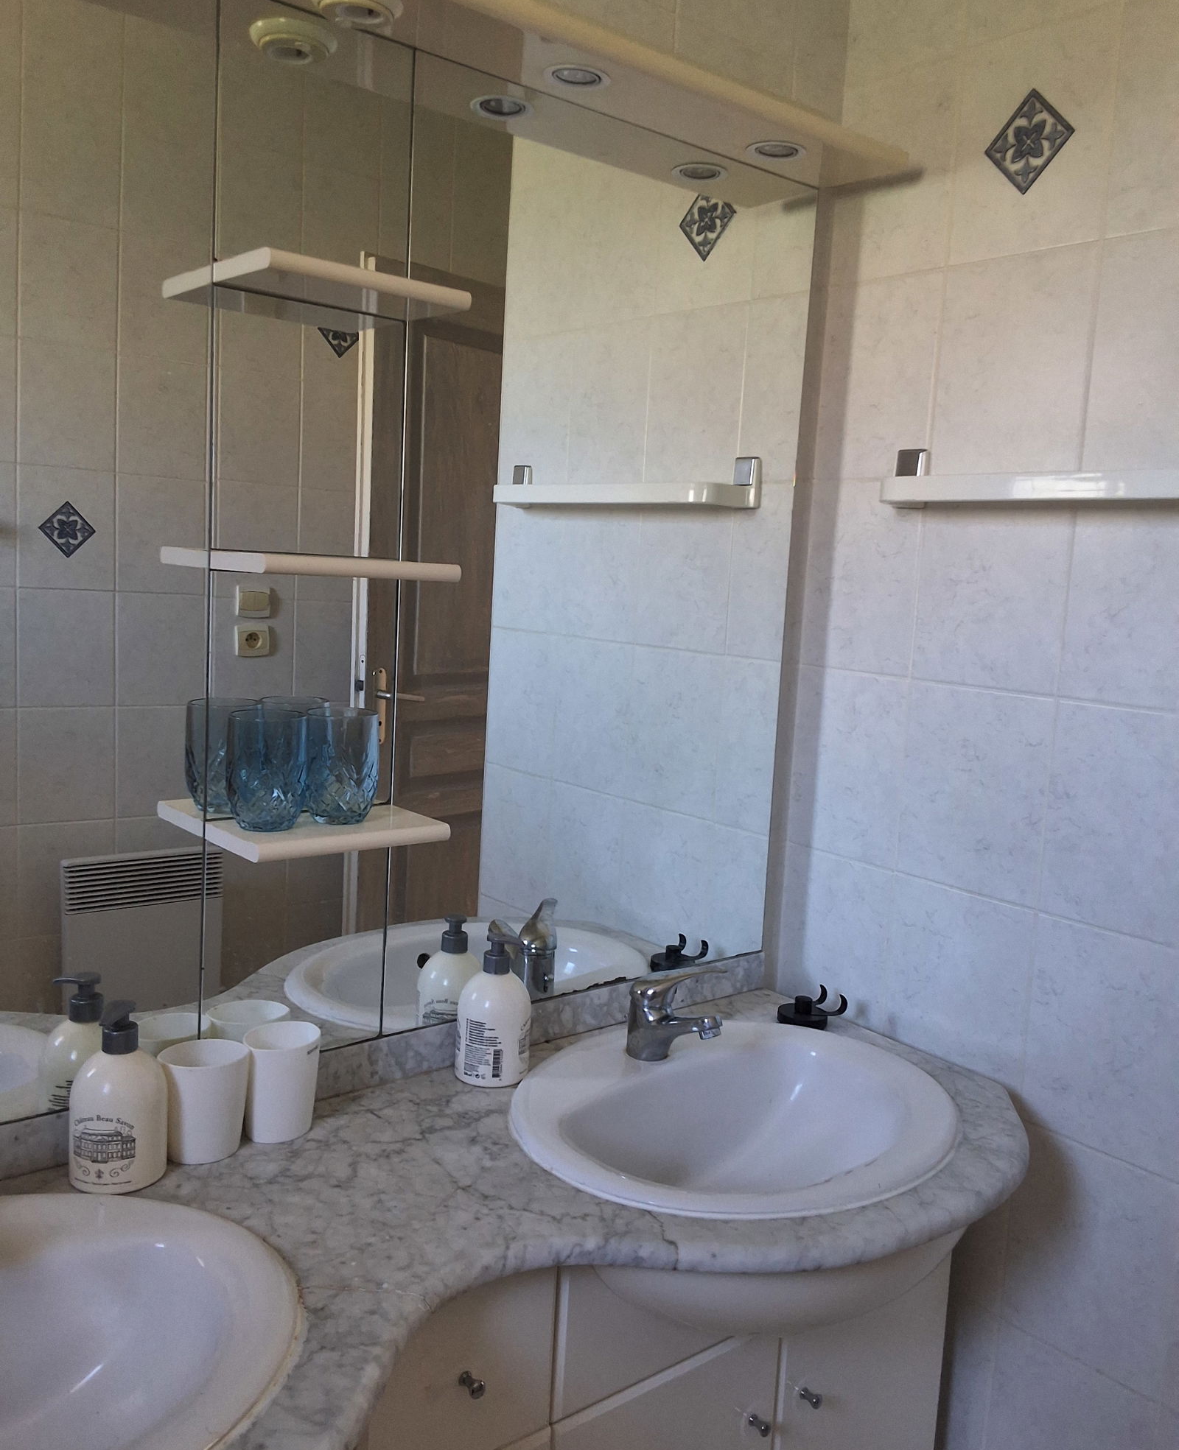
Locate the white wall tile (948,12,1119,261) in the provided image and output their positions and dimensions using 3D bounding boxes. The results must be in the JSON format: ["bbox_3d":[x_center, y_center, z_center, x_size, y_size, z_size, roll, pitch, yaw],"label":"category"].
[{"bbox_3d":[0.506,-0.667,1.452,0.010,0.249,0.201,-3,9,-39],"label":"white wall tile"}]

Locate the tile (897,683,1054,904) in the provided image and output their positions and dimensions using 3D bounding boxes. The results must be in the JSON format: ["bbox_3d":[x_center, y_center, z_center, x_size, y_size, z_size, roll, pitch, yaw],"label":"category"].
[{"bbox_3d":[0.466,0.078,1.544,0.010,0.249,0.201,-3,9,-39],"label":"tile"}]

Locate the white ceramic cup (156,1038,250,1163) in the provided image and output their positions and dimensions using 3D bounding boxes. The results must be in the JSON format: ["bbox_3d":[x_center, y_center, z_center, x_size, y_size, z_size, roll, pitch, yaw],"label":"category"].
[{"bbox_3d":[-0.365,0.357,1.202,0.082,0.096,0.067,0,8,-24],"label":"white ceramic cup"}]

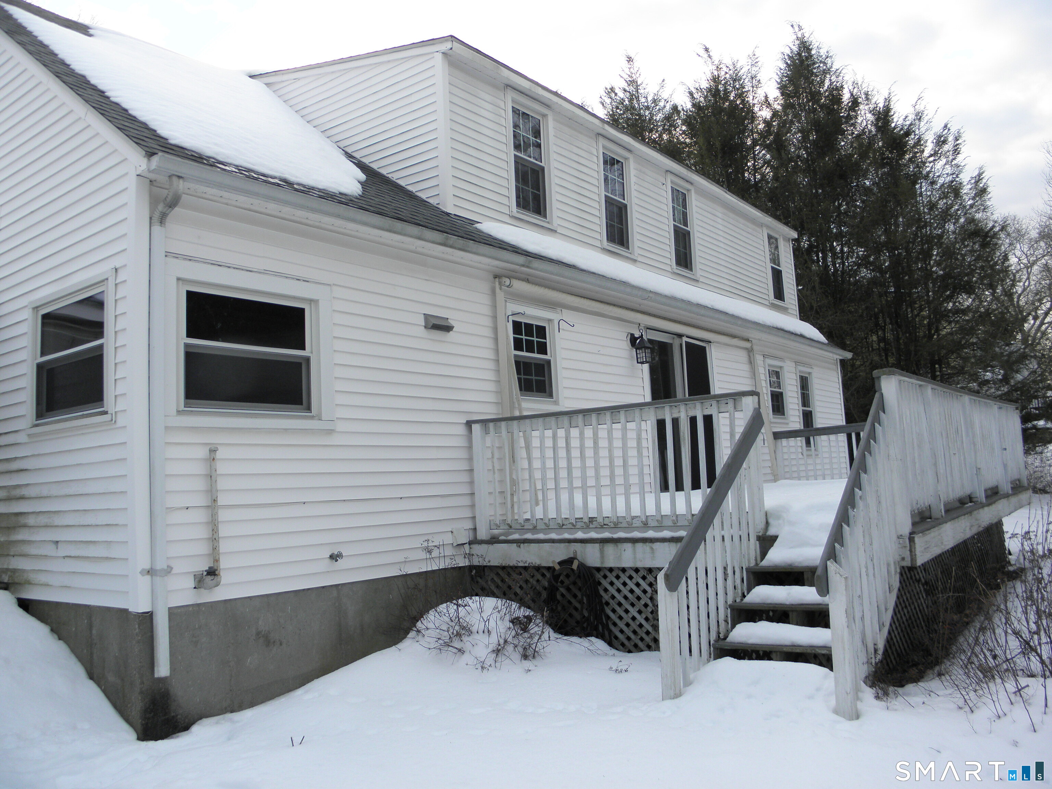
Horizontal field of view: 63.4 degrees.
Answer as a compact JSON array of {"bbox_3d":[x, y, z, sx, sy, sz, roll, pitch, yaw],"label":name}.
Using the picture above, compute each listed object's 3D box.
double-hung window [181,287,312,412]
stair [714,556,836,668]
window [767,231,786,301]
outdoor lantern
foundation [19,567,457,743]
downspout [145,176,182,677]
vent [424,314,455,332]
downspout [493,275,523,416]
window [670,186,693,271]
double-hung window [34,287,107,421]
[{"bbox_3d":[-1.884,-0.301,5.864,0.090,0.860,1.085,-8,-8,38],"label":"double-hung window"},{"bbox_3d":[1.686,1.298,5.073,0.900,0.620,0.880,-8,-8,38],"label":"stair"},{"bbox_3d":[4.599,-2.310,15.629,0.100,1.250,0.600,-8,-8,38],"label":"window"},{"bbox_3d":[1.335,-0.523,9.746,0.270,0.385,0.180,-8,-8,38],"label":"outdoor lantern"},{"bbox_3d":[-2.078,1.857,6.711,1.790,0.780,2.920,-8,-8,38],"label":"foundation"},{"bbox_3d":[-2.182,0.171,5.172,0.280,3.060,0.100,-8,-8,38],"label":"downspout"},{"bbox_3d":[-0.732,-0.615,7.289,0.095,0.140,0.310,-8,-8,38],"label":"vent"},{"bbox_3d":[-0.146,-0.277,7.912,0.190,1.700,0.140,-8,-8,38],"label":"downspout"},{"bbox_3d":[2.326,-2.497,12.786,0.100,1.290,0.590,-8,-8,38],"label":"window"},{"bbox_3d":[-3.177,-0.260,5.891,1.150,0.835,0.090,-8,-8,38],"label":"double-hung window"}]

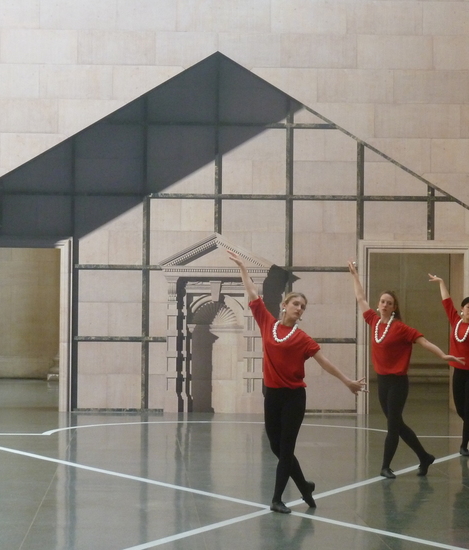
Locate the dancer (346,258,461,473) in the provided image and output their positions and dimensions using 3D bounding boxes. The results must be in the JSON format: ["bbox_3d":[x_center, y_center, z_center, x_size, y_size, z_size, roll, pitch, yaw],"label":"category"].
[{"bbox_3d":[1.518,0.834,15.512,1.000,1.900,0.550,0,-1,24],"label":"dancer"}]

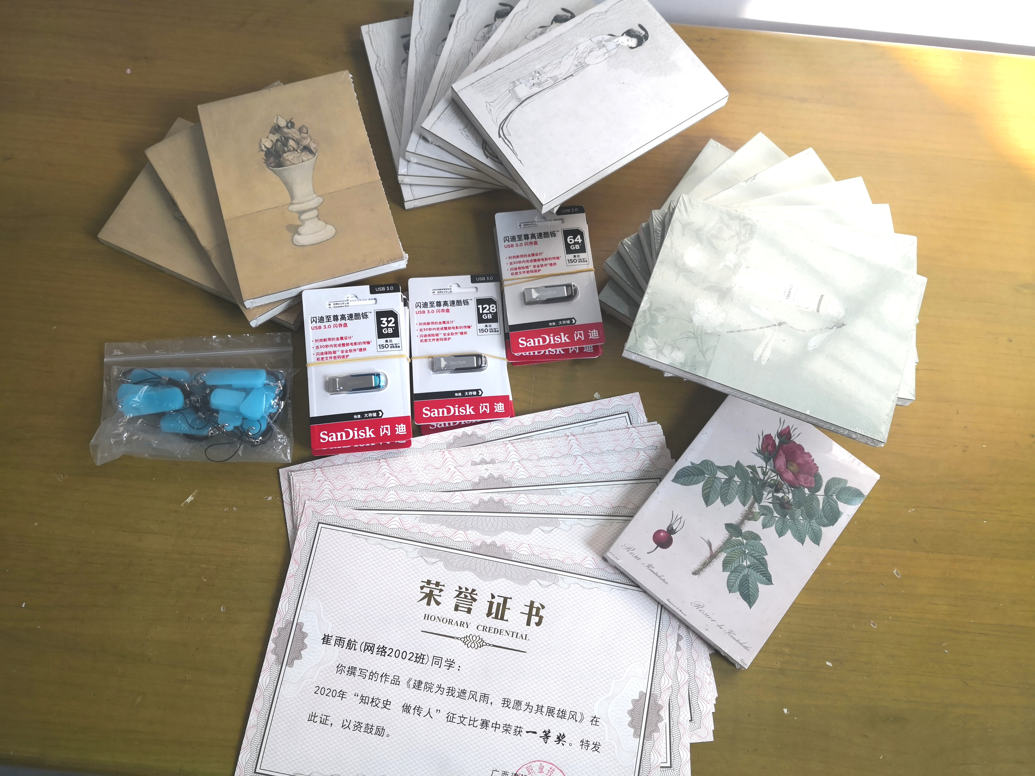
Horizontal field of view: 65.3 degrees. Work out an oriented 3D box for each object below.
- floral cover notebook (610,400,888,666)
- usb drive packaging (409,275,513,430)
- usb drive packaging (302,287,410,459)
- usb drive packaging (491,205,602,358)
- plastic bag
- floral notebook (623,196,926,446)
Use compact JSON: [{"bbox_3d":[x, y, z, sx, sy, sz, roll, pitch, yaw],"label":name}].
[{"bbox_3d":[0.178,0.101,0.635,0.131,0.015,0.188,39,75,8],"label":"floral cover notebook"},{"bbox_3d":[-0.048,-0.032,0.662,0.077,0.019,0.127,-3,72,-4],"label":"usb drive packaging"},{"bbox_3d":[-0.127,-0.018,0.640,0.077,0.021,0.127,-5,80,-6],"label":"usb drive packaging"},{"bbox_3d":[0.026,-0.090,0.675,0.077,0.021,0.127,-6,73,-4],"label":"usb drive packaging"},{"bbox_3d":[-0.259,0.007,0.641,0.154,0.024,0.107,-2,73,-3],"label":"plastic bag"},{"bbox_3d":[0.186,-0.051,0.582,0.188,0.015,0.131,20,74,5],"label":"floral notebook"}]

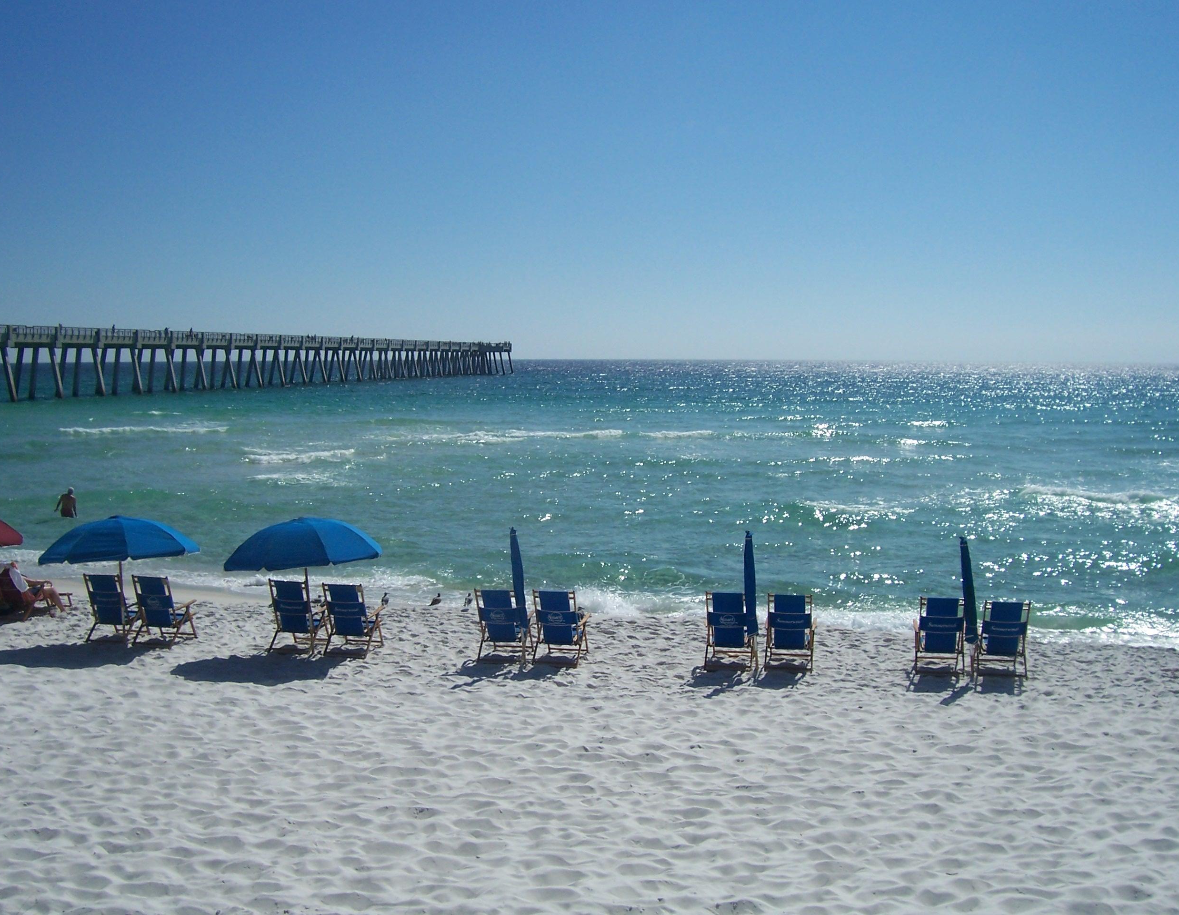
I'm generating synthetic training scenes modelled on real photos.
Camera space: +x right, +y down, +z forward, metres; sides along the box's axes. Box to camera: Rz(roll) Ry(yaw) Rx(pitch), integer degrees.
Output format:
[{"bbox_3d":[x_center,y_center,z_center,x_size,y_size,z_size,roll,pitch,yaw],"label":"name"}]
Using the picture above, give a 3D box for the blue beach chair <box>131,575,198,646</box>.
[{"bbox_3d":[-5.950,2.103,16.783,0.635,0.985,0.740,1,5,13],"label":"blue beach chair"}]

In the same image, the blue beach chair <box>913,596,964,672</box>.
[{"bbox_3d":[4.515,2.236,15.422,0.635,0.985,0.740,1,5,13],"label":"blue beach chair"}]

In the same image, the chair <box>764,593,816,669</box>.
[{"bbox_3d":[2.594,2.199,15.410,0.635,0.985,0.740,1,5,13],"label":"chair"}]

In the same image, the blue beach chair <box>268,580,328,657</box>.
[{"bbox_3d":[-3.951,2.125,16.373,0.635,0.985,0.740,1,5,13],"label":"blue beach chair"}]

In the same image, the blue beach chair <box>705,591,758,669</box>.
[{"bbox_3d":[1.840,2.194,15.551,0.635,0.985,0.740,1,5,13],"label":"blue beach chair"}]

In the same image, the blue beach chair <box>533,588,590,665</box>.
[{"bbox_3d":[-0.363,2.175,15.722,0.635,0.985,0.740,1,5,14],"label":"blue beach chair"}]

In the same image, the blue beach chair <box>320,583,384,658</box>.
[{"bbox_3d":[-3.191,2.141,16.230,0.635,0.985,0.740,1,5,13],"label":"blue beach chair"}]

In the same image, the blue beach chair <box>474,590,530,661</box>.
[{"bbox_3d":[-1.109,2.173,15.933,0.635,0.985,0.740,1,5,14],"label":"blue beach chair"}]

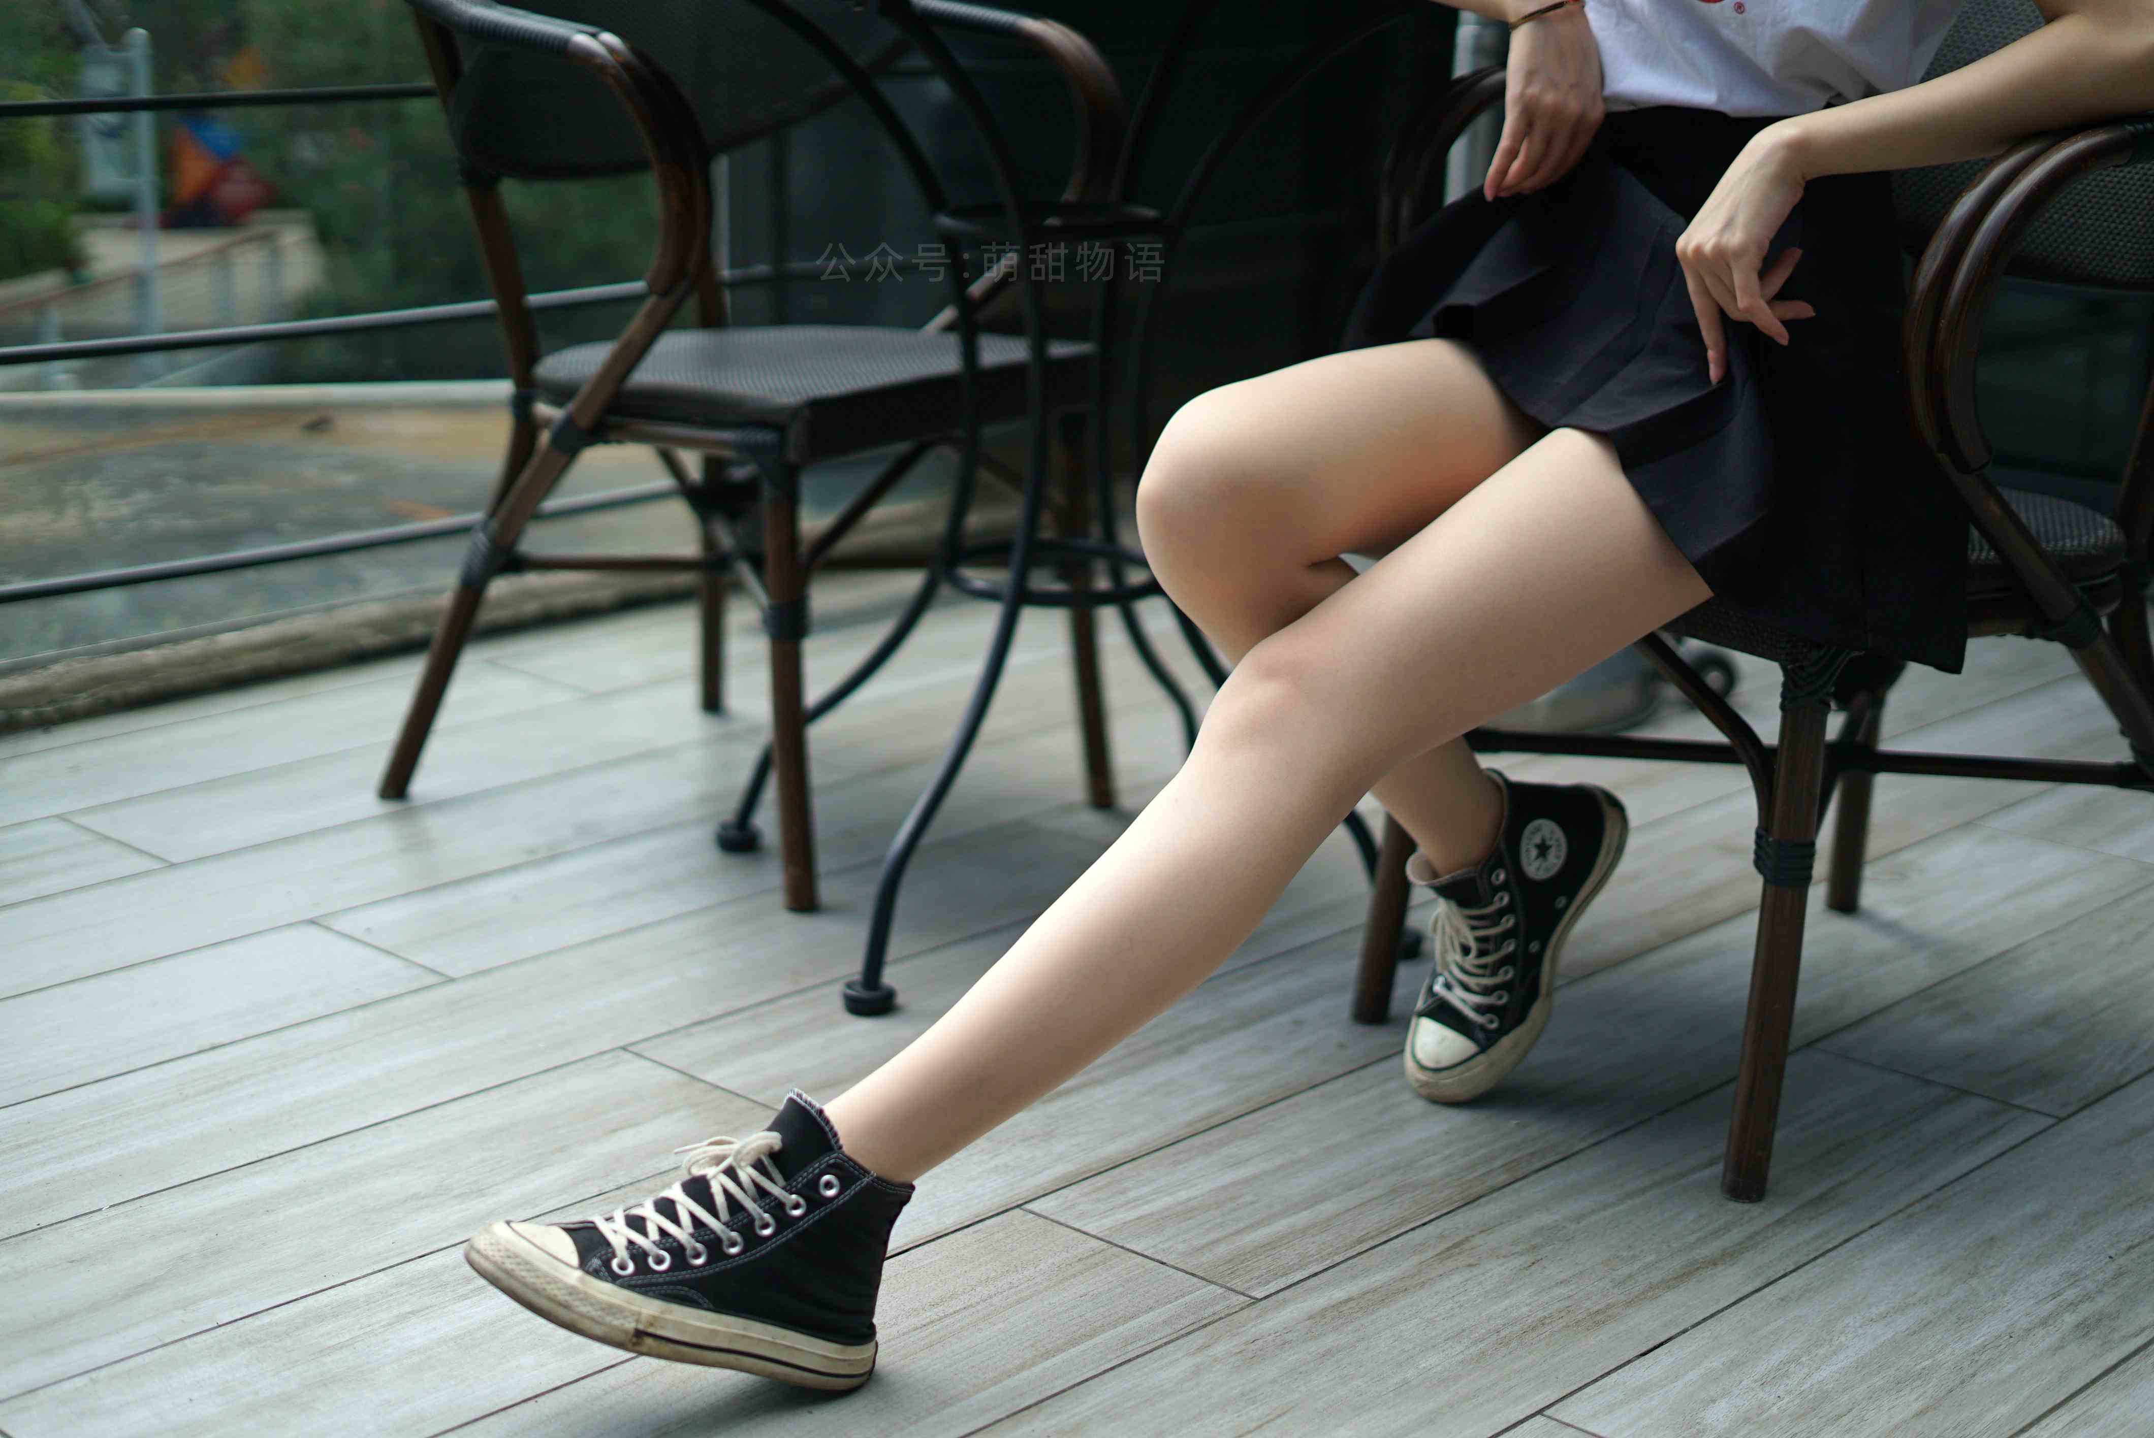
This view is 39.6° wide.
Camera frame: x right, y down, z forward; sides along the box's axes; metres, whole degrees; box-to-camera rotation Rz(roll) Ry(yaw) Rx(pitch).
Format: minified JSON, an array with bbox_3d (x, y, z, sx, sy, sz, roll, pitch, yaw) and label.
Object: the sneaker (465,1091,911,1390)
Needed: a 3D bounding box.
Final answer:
[{"bbox_3d":[-0.211,0.291,1.721,0.274,0.157,0.100,16,8,-25],"label":"sneaker"}]

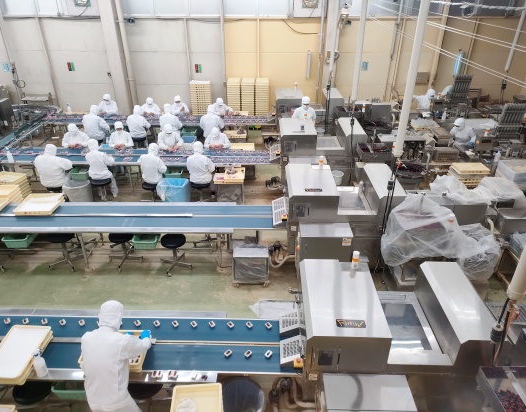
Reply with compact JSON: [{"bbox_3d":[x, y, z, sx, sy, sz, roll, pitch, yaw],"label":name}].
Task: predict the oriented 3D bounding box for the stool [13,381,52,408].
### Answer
[{"bbox_3d":[-2.210,1.946,4.258,0.420,0.540,0.420,0,30,0],"label":"stool"}]

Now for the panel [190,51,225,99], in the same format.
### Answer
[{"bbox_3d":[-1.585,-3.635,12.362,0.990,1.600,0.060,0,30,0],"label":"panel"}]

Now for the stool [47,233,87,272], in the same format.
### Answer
[{"bbox_3d":[-2.969,0.644,6.473,0.420,0.560,0.420,0,30,0],"label":"stool"}]

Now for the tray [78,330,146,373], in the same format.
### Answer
[{"bbox_3d":[-1.464,1.436,4.307,0.600,0.120,0.410,1,29,1],"label":"tray"}]

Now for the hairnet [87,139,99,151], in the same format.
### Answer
[{"bbox_3d":[-3.188,-1.144,8.019,0.210,0.230,0.240,8,30,14],"label":"hairnet"}]

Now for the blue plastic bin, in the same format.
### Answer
[{"bbox_3d":[-1.576,-0.188,7.850,0.520,0.560,0.440,0,30,0],"label":"blue plastic bin"}]

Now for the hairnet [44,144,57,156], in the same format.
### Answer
[{"bbox_3d":[-3.707,-0.971,7.498,0.190,0.230,0.220,8,31,13],"label":"hairnet"}]

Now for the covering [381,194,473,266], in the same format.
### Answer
[{"bbox_3d":[2.006,0.331,5.347,0.920,0.740,0.700,0,30,0],"label":"covering"}]

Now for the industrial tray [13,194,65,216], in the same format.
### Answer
[{"bbox_3d":[-3.265,-0.008,6.309,0.540,0.085,0.500,0,30,0],"label":"industrial tray"}]

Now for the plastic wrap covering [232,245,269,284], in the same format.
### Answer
[{"bbox_3d":[-0.174,0.865,6.260,0.516,0.516,0.329,1,29,1],"label":"plastic wrap covering"}]

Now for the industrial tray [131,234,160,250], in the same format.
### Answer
[{"bbox_3d":[-1.686,0.444,6.181,0.380,0.140,0.480,0,30,0],"label":"industrial tray"}]

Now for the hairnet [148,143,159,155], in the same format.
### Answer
[{"bbox_3d":[-1.923,-1.012,7.545,0.185,0.230,0.220,8,31,13],"label":"hairnet"}]

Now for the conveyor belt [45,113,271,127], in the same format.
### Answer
[{"bbox_3d":[-2.650,-2.206,11.085,5.995,0.130,0.891,1,29,1],"label":"conveyor belt"}]

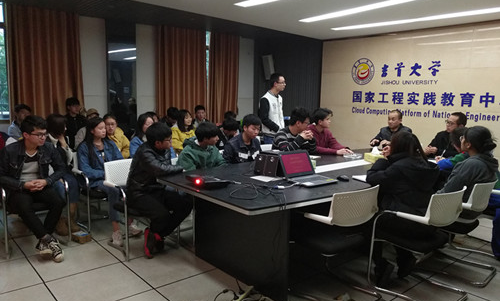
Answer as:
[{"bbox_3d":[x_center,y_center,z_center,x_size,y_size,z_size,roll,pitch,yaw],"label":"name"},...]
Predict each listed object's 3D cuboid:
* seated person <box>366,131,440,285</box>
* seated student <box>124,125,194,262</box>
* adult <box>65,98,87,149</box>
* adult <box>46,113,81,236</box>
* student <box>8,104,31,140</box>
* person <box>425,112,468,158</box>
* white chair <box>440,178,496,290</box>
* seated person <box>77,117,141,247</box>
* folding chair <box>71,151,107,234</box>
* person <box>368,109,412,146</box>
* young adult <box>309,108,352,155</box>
[{"bbox_3d":[1.159,0.451,2.981,0.520,1.200,0.640,-5,10,-40],"label":"seated person"},{"bbox_3d":[-0.875,0.337,3.554,0.760,1.190,0.500,6,9,31],"label":"seated student"},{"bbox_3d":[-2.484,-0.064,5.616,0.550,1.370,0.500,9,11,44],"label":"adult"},{"bbox_3d":[-1.990,0.230,4.091,0.740,1.222,0.500,8,10,41],"label":"adult"},{"bbox_3d":[-2.600,0.116,4.580,0.750,1.297,0.500,8,10,43],"label":"student"},{"bbox_3d":[2.521,0.175,4.965,0.780,1.300,0.550,-4,9,-34],"label":"person"},{"bbox_3d":[1.778,0.612,3.338,0.520,0.810,0.600,-5,10,-40],"label":"white chair"},{"bbox_3d":[-1.469,0.246,4.144,0.500,1.190,0.900,-5,10,-40],"label":"seated person"},{"bbox_3d":[-1.649,0.398,4.370,0.520,0.820,0.600,-5,10,-40],"label":"folding chair"},{"bbox_3d":[1.881,0.108,5.351,0.780,1.307,0.580,-6,10,-43],"label":"person"},{"bbox_3d":[0.974,0.115,5.100,0.780,1.318,0.540,6,9,34],"label":"young adult"}]

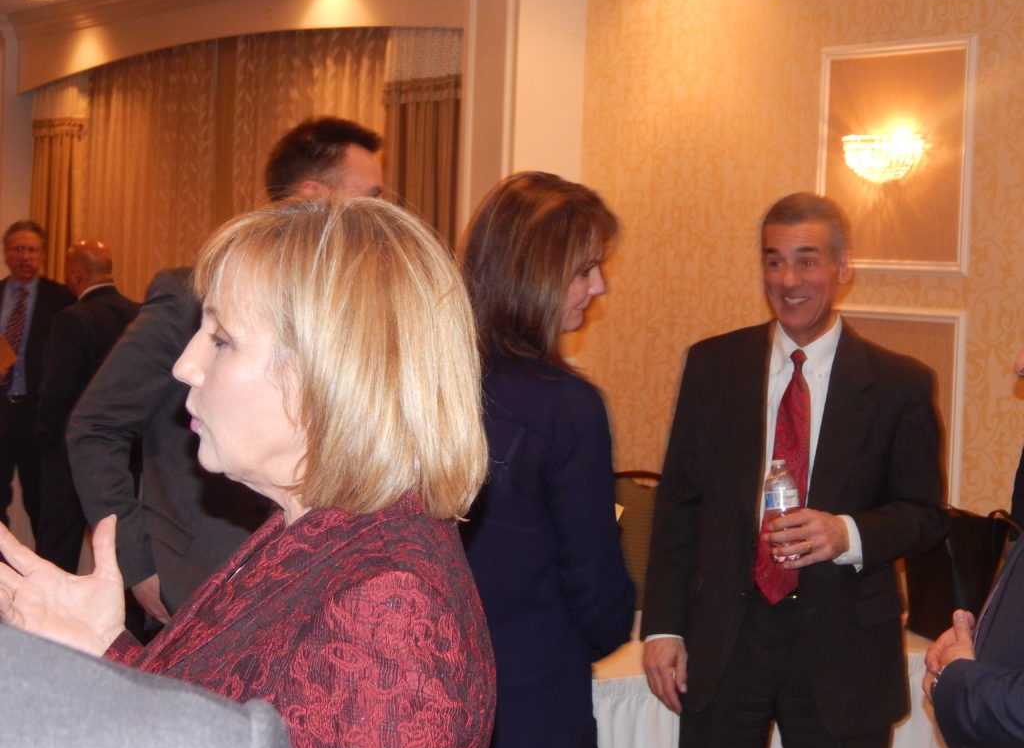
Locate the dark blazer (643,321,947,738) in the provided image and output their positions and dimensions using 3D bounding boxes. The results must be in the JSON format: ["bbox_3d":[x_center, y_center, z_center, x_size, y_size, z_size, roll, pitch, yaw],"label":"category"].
[{"bbox_3d":[0.536,0.292,4.250,0.570,0.790,0.360,3,3,15],"label":"dark blazer"}]

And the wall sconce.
[{"bbox_3d":[1.116,-0.671,6.954,0.165,0.165,0.290,0,3,-34],"label":"wall sconce"}]

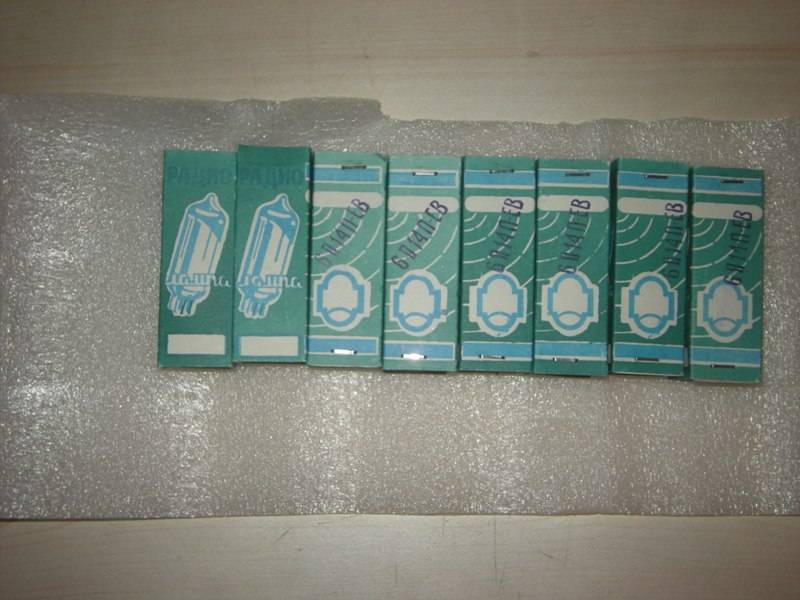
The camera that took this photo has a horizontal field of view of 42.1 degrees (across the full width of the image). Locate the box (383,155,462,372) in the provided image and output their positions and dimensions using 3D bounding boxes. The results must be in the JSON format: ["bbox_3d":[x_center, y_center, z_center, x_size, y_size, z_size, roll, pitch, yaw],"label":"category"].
[{"bbox_3d":[0.008,-0.013,0.404,0.027,0.027,0.081,1,86,-2],"label":"box"}]

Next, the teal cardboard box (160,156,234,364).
[{"bbox_3d":[-0.076,-0.014,0.401,0.027,0.027,0.081,1,86,-2],"label":"teal cardboard box"}]

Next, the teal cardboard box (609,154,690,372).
[{"bbox_3d":[0.095,-0.012,0.406,0.027,0.027,0.081,3,85,-2],"label":"teal cardboard box"}]

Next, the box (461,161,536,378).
[{"bbox_3d":[0.037,-0.013,0.404,0.027,0.027,0.081,2,86,-2],"label":"box"}]

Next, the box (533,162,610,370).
[{"bbox_3d":[0.065,-0.012,0.405,0.027,0.027,0.081,2,86,-2],"label":"box"}]

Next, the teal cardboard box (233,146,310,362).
[{"bbox_3d":[-0.048,-0.016,0.402,0.027,0.027,0.081,1,86,-2],"label":"teal cardboard box"}]

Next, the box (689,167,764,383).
[{"bbox_3d":[0.123,-0.009,0.407,0.027,0.027,0.081,2,85,-2],"label":"box"}]

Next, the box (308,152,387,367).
[{"bbox_3d":[-0.020,-0.014,0.403,0.027,0.027,0.081,2,86,-2],"label":"box"}]

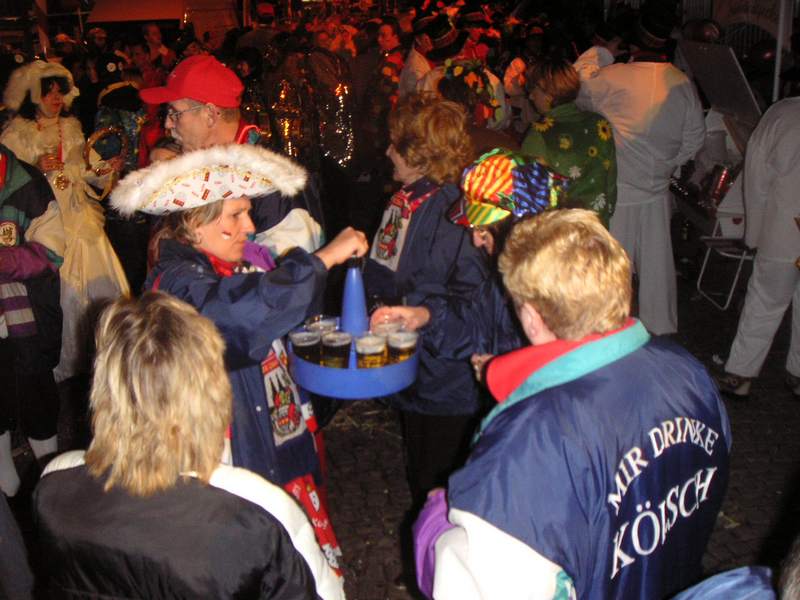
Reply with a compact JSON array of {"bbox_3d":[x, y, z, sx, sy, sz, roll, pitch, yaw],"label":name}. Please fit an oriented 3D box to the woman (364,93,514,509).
[{"bbox_3d":[0.110,0.228,2.786,0.460,1.690,0.500,0,19,0],"label":"woman"}]

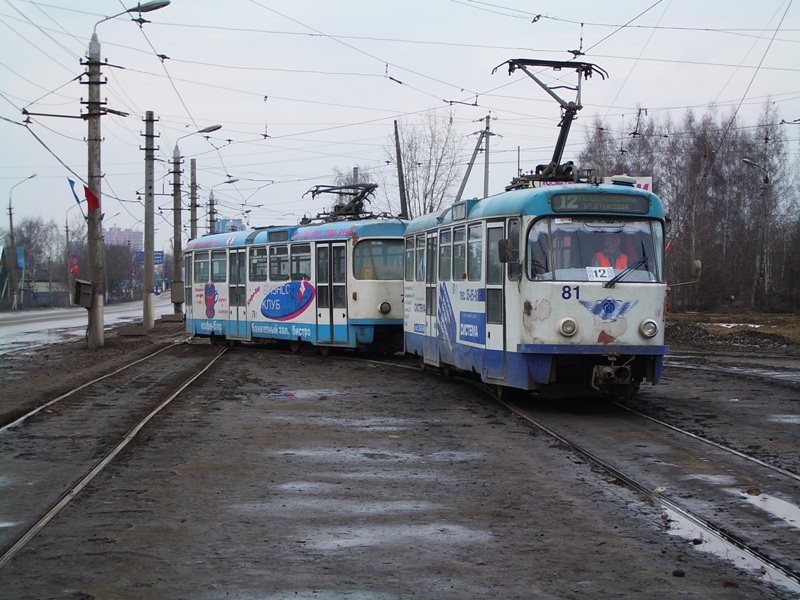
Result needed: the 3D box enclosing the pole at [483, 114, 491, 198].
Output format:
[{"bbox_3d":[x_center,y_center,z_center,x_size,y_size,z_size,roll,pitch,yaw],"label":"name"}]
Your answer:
[{"bbox_3d":[3.826,-3.644,76.000,0.300,9.110,0.300,1,0,0],"label":"pole"}]

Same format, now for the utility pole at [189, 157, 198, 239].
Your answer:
[{"bbox_3d":[-11.804,-3.701,98.000,0.430,8.760,0.430,0,0,-4],"label":"utility pole"}]

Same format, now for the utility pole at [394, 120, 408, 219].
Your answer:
[{"bbox_3d":[0.212,-2.889,66.000,0.280,8.110,0.280,-5,0,0],"label":"utility pole"}]

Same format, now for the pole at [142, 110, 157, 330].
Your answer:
[{"bbox_3d":[-9.230,-2.940,63.000,0.450,8.050,0.450,0,0,0],"label":"pole"}]

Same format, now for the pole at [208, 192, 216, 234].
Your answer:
[{"bbox_3d":[-13.485,-3.721,123.000,0.420,8.310,0.420,0,0,-4],"label":"pole"}]

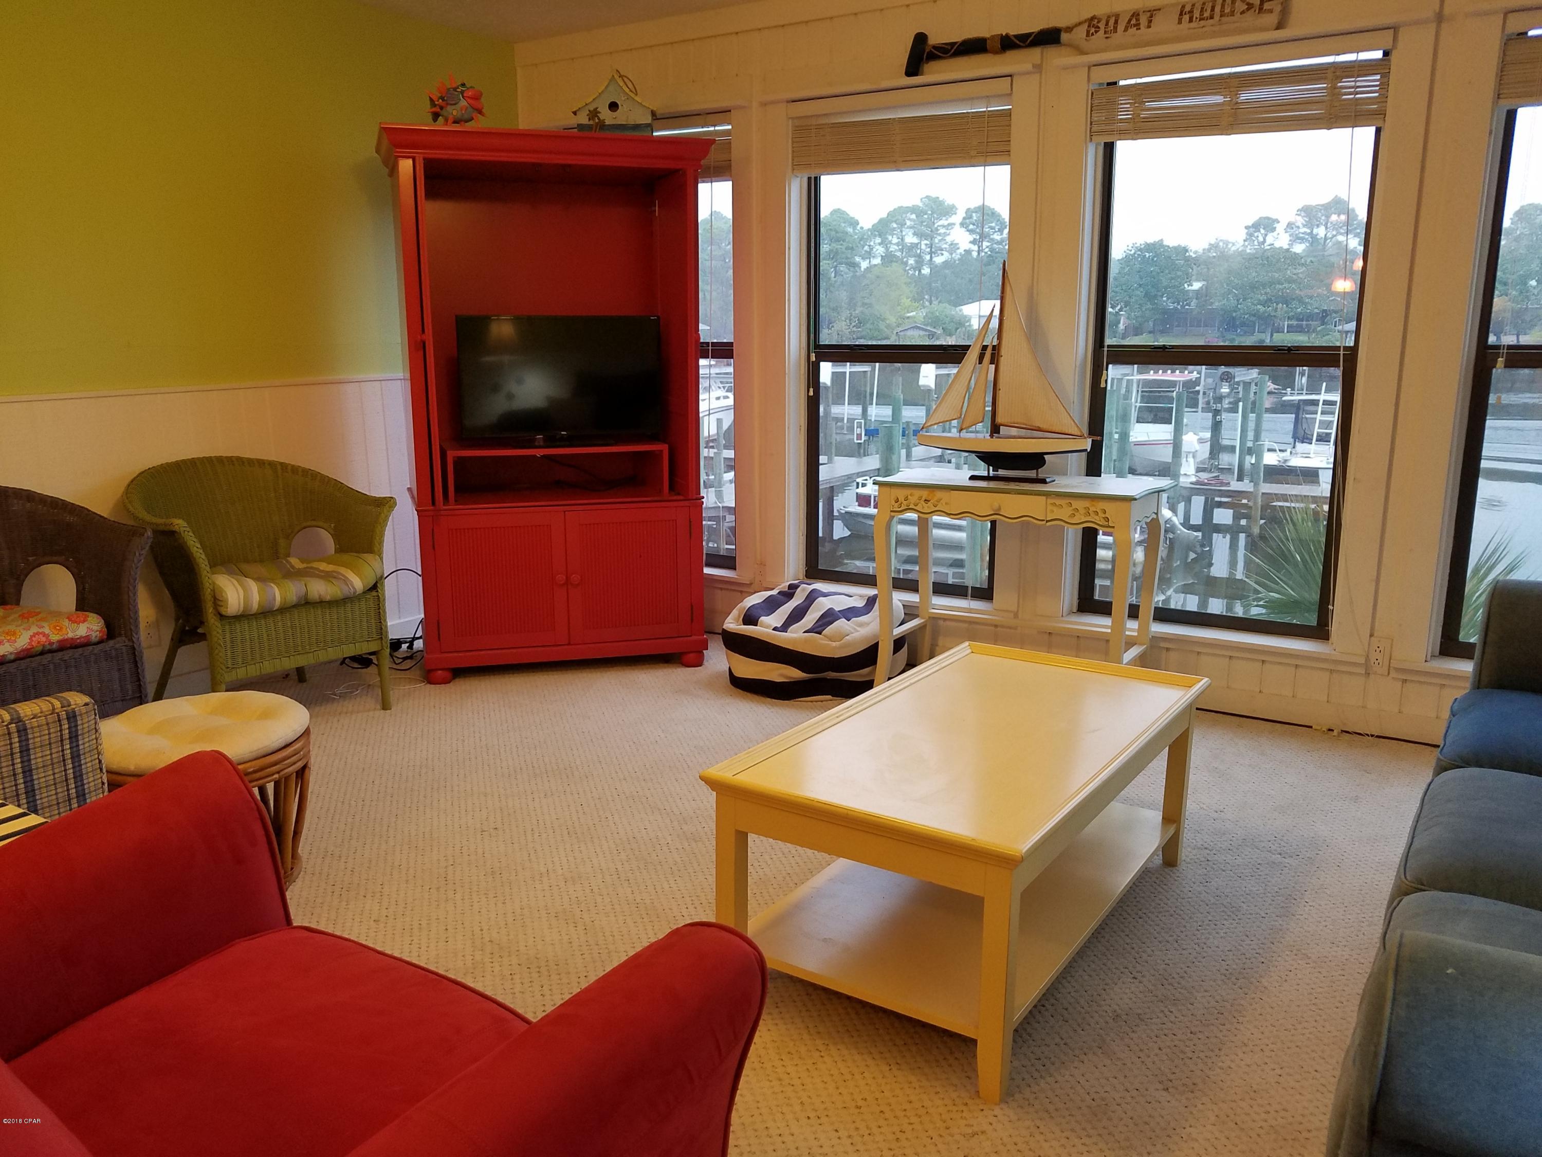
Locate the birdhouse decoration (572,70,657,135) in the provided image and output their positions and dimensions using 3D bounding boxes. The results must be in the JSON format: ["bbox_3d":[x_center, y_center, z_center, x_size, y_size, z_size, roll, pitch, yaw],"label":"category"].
[{"bbox_3d":[-0.552,-1.643,4.053,0.282,0.216,0.156,-3,12,-15],"label":"birdhouse decoration"}]

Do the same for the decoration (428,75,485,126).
[{"bbox_3d":[-1.054,-1.590,3.902,0.180,0.174,0.114,1,12,5],"label":"decoration"}]

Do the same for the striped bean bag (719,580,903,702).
[{"bbox_3d":[0.161,0.216,4.204,0.510,0.315,0.520,7,14,29],"label":"striped bean bag"}]

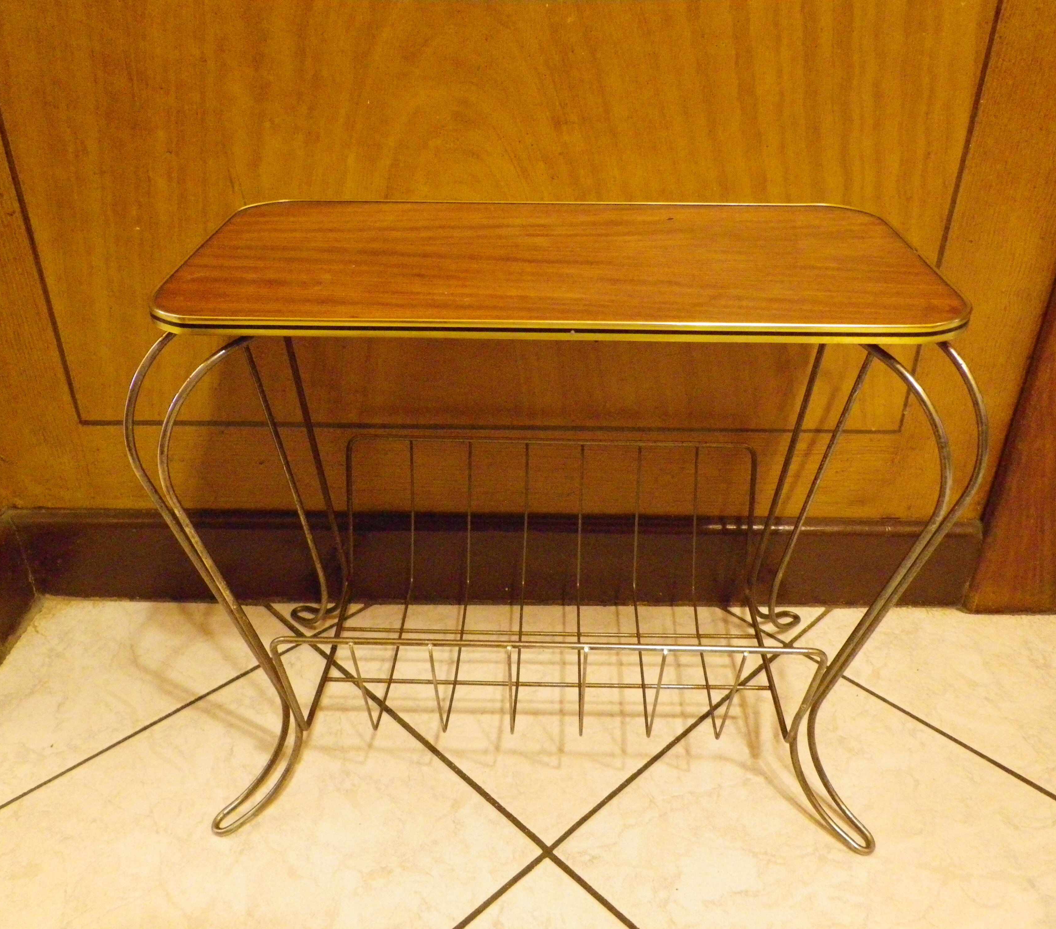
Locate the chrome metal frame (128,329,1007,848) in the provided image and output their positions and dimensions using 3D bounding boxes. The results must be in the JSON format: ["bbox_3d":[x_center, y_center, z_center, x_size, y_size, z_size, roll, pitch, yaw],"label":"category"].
[{"bbox_3d":[0.019,0.047,0.799,0.533,0.427,0.274,1,32,1],"label":"chrome metal frame"}]

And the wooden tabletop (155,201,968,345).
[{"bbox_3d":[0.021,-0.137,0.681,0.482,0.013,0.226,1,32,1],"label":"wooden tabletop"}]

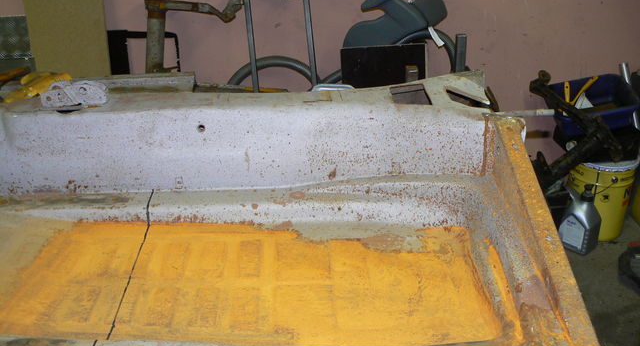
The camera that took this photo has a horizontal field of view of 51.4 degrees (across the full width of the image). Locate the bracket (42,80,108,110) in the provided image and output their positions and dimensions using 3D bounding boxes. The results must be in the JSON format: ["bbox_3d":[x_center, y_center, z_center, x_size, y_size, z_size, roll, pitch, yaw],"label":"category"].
[{"bbox_3d":[-0.745,-0.238,2.020,0.180,0.062,0.080,-1,29,-1],"label":"bracket"}]

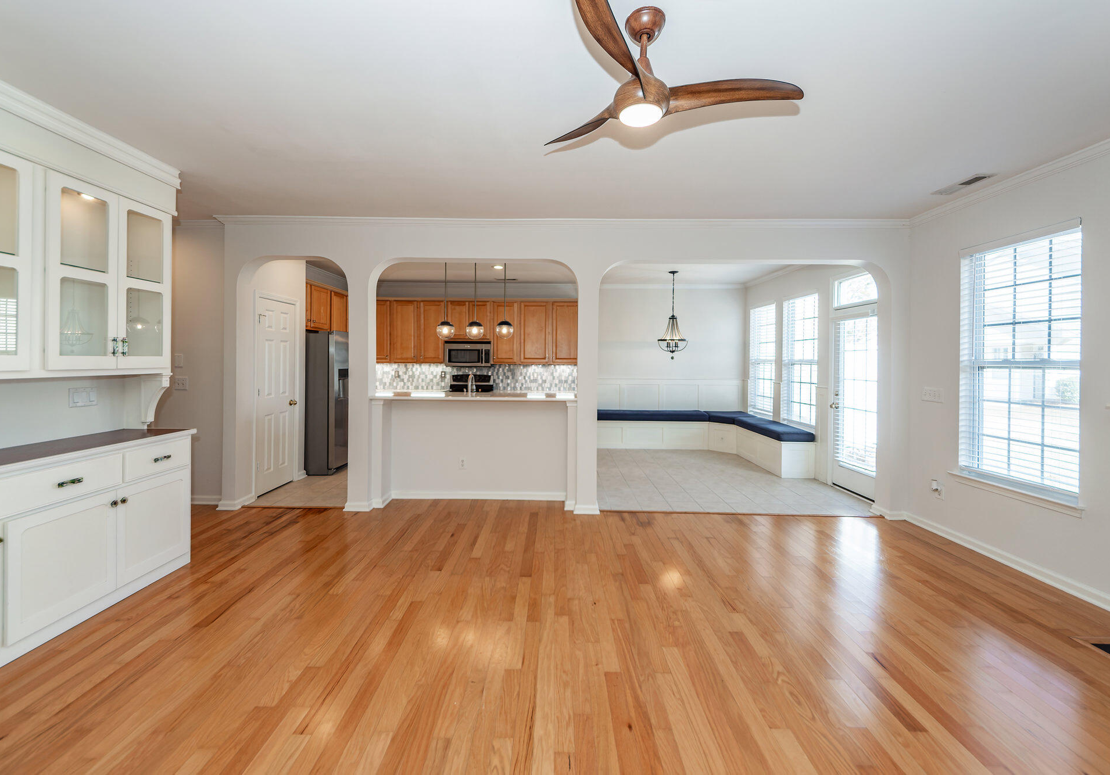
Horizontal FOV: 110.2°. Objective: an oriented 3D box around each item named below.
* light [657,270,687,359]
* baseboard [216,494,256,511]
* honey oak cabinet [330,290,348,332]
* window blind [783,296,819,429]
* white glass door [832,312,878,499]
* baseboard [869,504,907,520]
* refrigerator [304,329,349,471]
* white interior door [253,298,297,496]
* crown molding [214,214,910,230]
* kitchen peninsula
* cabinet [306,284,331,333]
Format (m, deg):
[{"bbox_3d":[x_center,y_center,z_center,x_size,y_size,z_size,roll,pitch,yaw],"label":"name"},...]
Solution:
[{"bbox_3d":[1.714,-1.058,5.650,0.440,1.280,0.440,1,2,1],"label":"light"},{"bbox_3d":[-3.025,1.093,3.720,0.240,0.090,0.250,1,2,1],"label":"baseboard"},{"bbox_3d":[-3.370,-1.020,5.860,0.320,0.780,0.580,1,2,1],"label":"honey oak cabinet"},{"bbox_3d":[3.240,-0.363,5.155,0.060,1.650,0.740,1,2,1],"label":"window blind"},{"bbox_3d":[3.260,0.200,4.180,0.060,1.960,0.780,1,2,1],"label":"white glass door"},{"bbox_3d":[3.100,1.163,3.630,0.210,0.090,0.230,1,2,1],"label":"baseboard"},{"bbox_3d":[-3.050,0.144,5.100,0.800,1.750,0.880,1,2,1],"label":"refrigerator"},{"bbox_3d":[-3.000,0.085,4.190,0.050,2.030,0.580,1,2,1],"label":"white interior door"},{"bbox_3d":[0.050,-1.500,3.520,6.280,0.100,0.090,1,2,1],"label":"crown molding"},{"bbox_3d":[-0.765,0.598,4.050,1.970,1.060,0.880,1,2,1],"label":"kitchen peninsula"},{"bbox_3d":[-3.370,-1.063,5.160,0.320,0.630,0.800,1,2,1],"label":"cabinet"}]

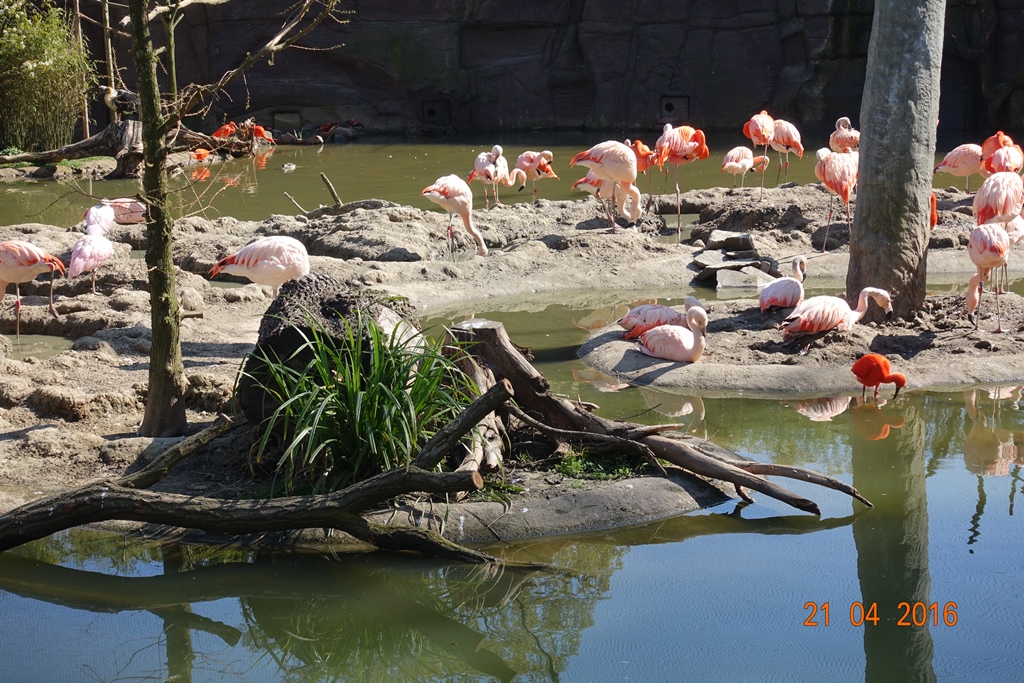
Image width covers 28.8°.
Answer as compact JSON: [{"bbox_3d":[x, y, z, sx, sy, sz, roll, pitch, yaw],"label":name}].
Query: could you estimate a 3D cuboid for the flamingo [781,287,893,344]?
[{"bbox_3d":[2.290,-0.183,14.050,0.730,0.360,0.310,-5,11,-18],"label":"flamingo"}]

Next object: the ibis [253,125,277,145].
[{"bbox_3d":[-4.023,-3.333,32.300,0.460,0.330,0.190,-2,11,-5],"label":"ibis"}]

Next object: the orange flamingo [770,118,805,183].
[{"bbox_3d":[2.723,-1.859,19.900,0.440,0.750,0.260,4,11,26],"label":"orange flamingo"}]

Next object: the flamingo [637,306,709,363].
[{"bbox_3d":[1.022,-0.044,12.600,0.450,0.330,0.270,5,12,29],"label":"flamingo"}]

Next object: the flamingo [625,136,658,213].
[{"bbox_3d":[1.151,-1.484,17.700,0.420,0.680,0.260,-7,12,-29],"label":"flamingo"}]

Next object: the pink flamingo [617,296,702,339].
[{"bbox_3d":[0.970,-0.138,13.100,0.540,0.310,0.280,-4,11,-17],"label":"pink flamingo"}]

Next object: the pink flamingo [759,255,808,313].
[{"bbox_3d":[1.861,-0.399,13.700,0.280,0.370,0.420,6,12,33],"label":"pink flamingo"}]

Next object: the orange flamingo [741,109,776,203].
[{"bbox_3d":[2.278,-1.719,18.400,0.270,0.820,0.430,-4,11,-17],"label":"orange flamingo"}]

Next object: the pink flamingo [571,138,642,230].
[{"bbox_3d":[0.769,-1.269,16.200,0.560,0.740,0.270,1,10,9],"label":"pink flamingo"}]

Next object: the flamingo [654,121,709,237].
[{"bbox_3d":[1.404,-1.310,16.400,0.480,0.880,0.290,-5,11,-22],"label":"flamingo"}]

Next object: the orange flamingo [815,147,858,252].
[{"bbox_3d":[2.558,-1.112,15.600,0.290,0.820,0.470,-6,11,-25],"label":"orange flamingo"}]

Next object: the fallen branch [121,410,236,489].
[{"bbox_3d":[-1.680,0.541,9.970,0.580,0.320,0.120,-5,11,-20],"label":"fallen branch"}]

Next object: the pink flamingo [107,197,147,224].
[{"bbox_3d":[-4.050,-1.355,20.600,0.640,0.290,0.300,-2,11,-5],"label":"pink flamingo"}]

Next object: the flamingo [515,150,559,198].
[{"bbox_3d":[0.291,-1.829,23.200,0.560,0.760,0.300,-6,12,-25],"label":"flamingo"}]

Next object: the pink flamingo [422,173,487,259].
[{"bbox_3d":[-0.552,-1.180,18.800,0.600,0.790,0.280,2,11,15],"label":"pink flamingo"}]

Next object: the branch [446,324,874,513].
[{"bbox_3d":[0.697,0.333,9.600,1.950,0.780,0.800,2,11,15],"label":"branch"}]

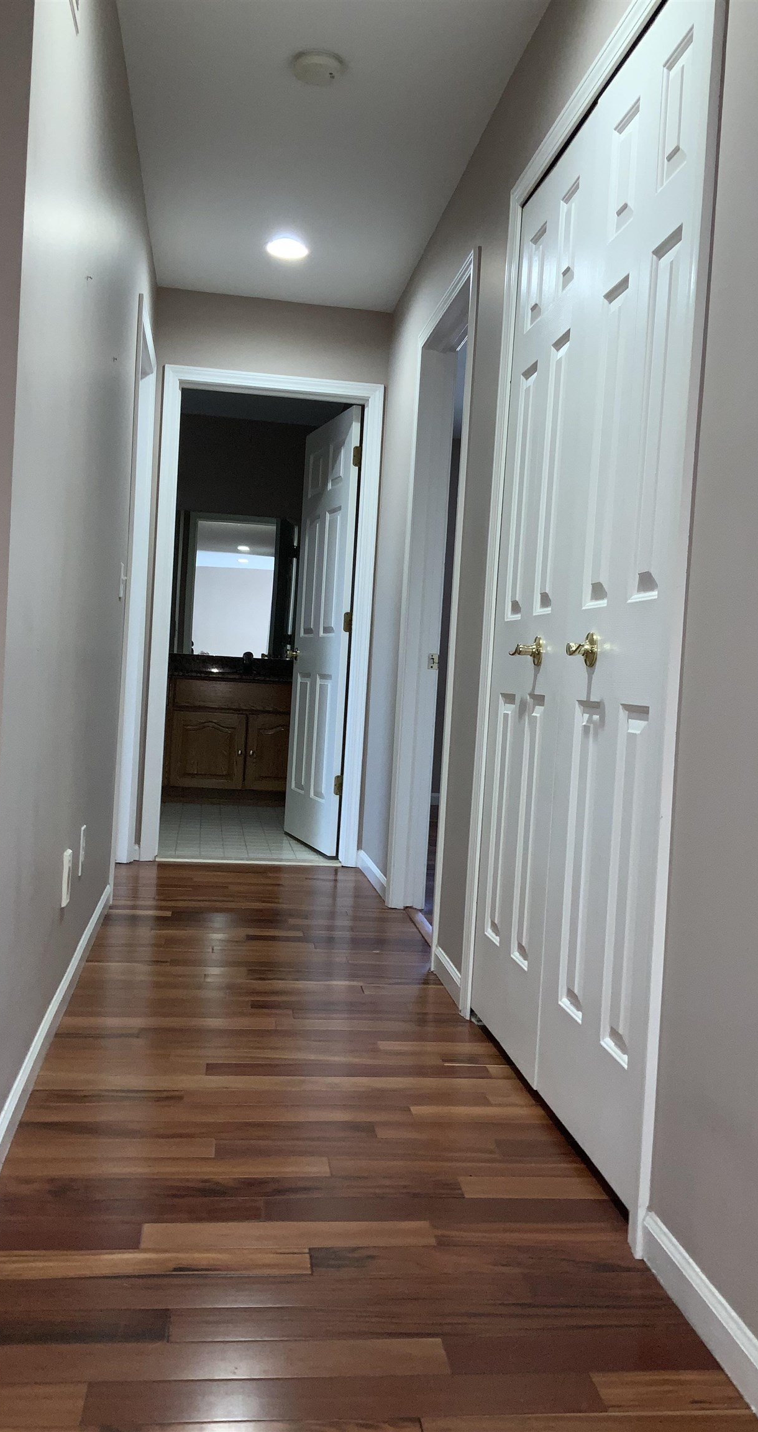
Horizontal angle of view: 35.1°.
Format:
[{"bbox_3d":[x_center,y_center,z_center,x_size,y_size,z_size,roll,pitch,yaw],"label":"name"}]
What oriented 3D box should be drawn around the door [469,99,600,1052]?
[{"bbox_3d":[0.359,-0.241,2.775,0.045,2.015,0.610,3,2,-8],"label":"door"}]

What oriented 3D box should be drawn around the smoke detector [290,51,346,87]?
[{"bbox_3d":[-0.157,-1.671,3.108,0.137,0.036,0.137,3,2,-8],"label":"smoke detector"}]

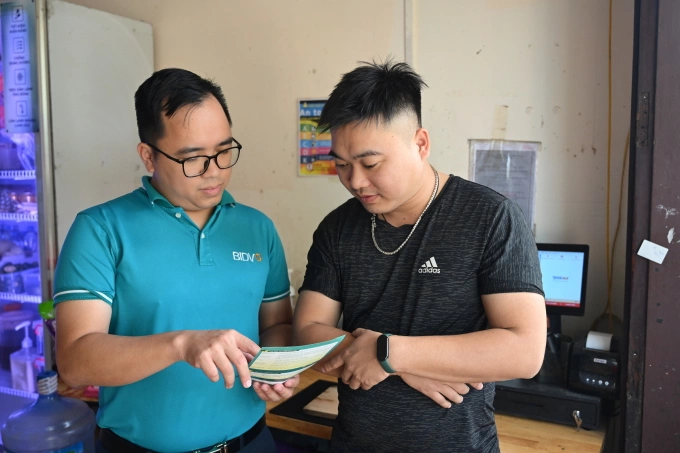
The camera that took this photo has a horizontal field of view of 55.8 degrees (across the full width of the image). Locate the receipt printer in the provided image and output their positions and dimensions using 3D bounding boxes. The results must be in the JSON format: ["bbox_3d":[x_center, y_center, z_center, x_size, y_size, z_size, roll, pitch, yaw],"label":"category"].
[{"bbox_3d":[0.819,0.416,1.979,0.160,0.150,0.200,3,6,38],"label":"receipt printer"}]

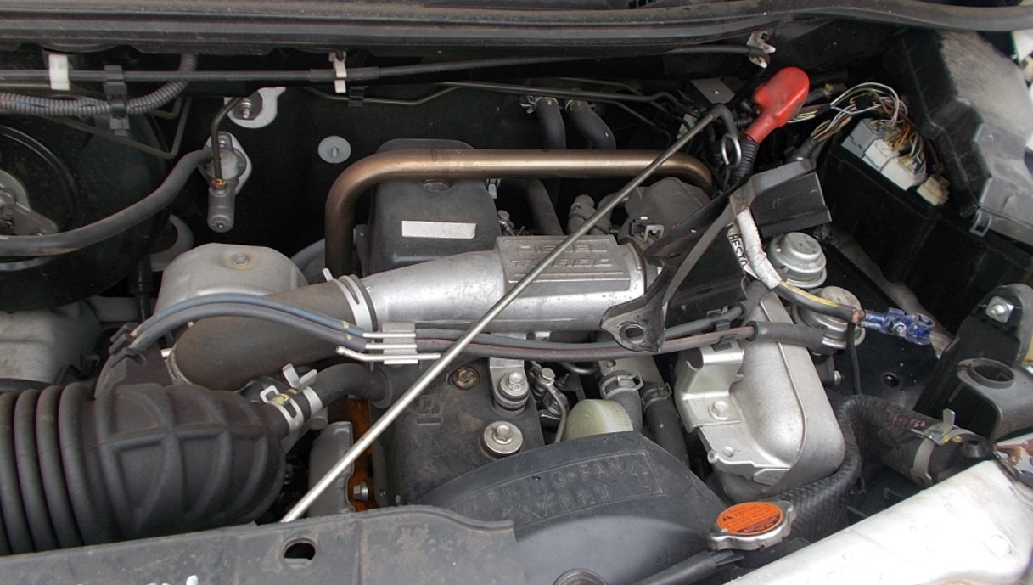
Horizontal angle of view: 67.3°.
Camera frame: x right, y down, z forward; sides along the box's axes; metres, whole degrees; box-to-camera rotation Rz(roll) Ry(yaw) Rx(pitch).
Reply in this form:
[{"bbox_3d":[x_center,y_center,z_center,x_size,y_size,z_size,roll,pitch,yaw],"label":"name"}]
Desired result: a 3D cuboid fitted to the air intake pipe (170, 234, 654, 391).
[{"bbox_3d":[-0.087,0.020,0.730,0.432,0.095,0.086,-9,39,-8],"label":"air intake pipe"}]

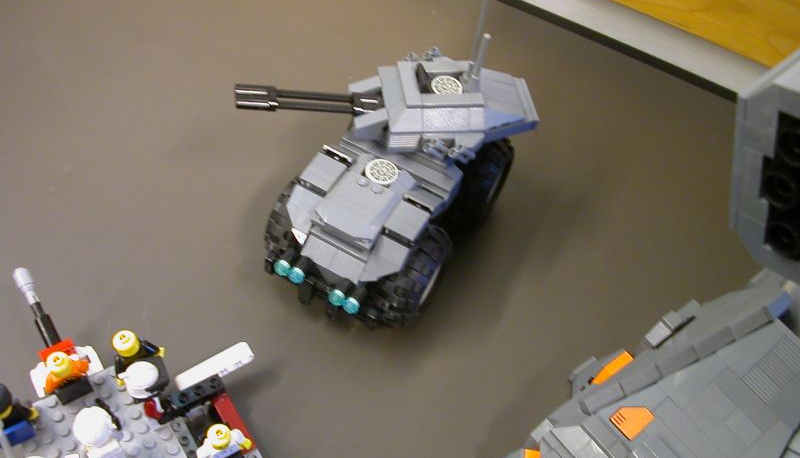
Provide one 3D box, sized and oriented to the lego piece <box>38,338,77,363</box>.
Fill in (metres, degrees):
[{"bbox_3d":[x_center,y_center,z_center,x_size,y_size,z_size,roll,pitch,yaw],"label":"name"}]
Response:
[{"bbox_3d":[-0.151,0.057,0.380,0.016,0.008,0.009,-26,61,-21],"label":"lego piece"}]

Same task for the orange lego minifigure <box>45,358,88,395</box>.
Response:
[{"bbox_3d":[-0.146,0.064,0.374,0.021,0.014,0.012,-26,61,-21],"label":"orange lego minifigure"}]

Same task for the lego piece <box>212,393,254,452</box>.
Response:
[{"bbox_3d":[-0.075,0.090,0.390,0.009,0.009,0.032,-26,61,-21],"label":"lego piece"}]

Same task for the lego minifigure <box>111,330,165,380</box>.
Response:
[{"bbox_3d":[-0.118,0.059,0.380,0.025,0.040,0.017,-34,64,-25],"label":"lego minifigure"}]

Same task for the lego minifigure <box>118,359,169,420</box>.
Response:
[{"bbox_3d":[-0.110,0.071,0.372,0.017,0.041,0.022,-26,61,-21],"label":"lego minifigure"}]

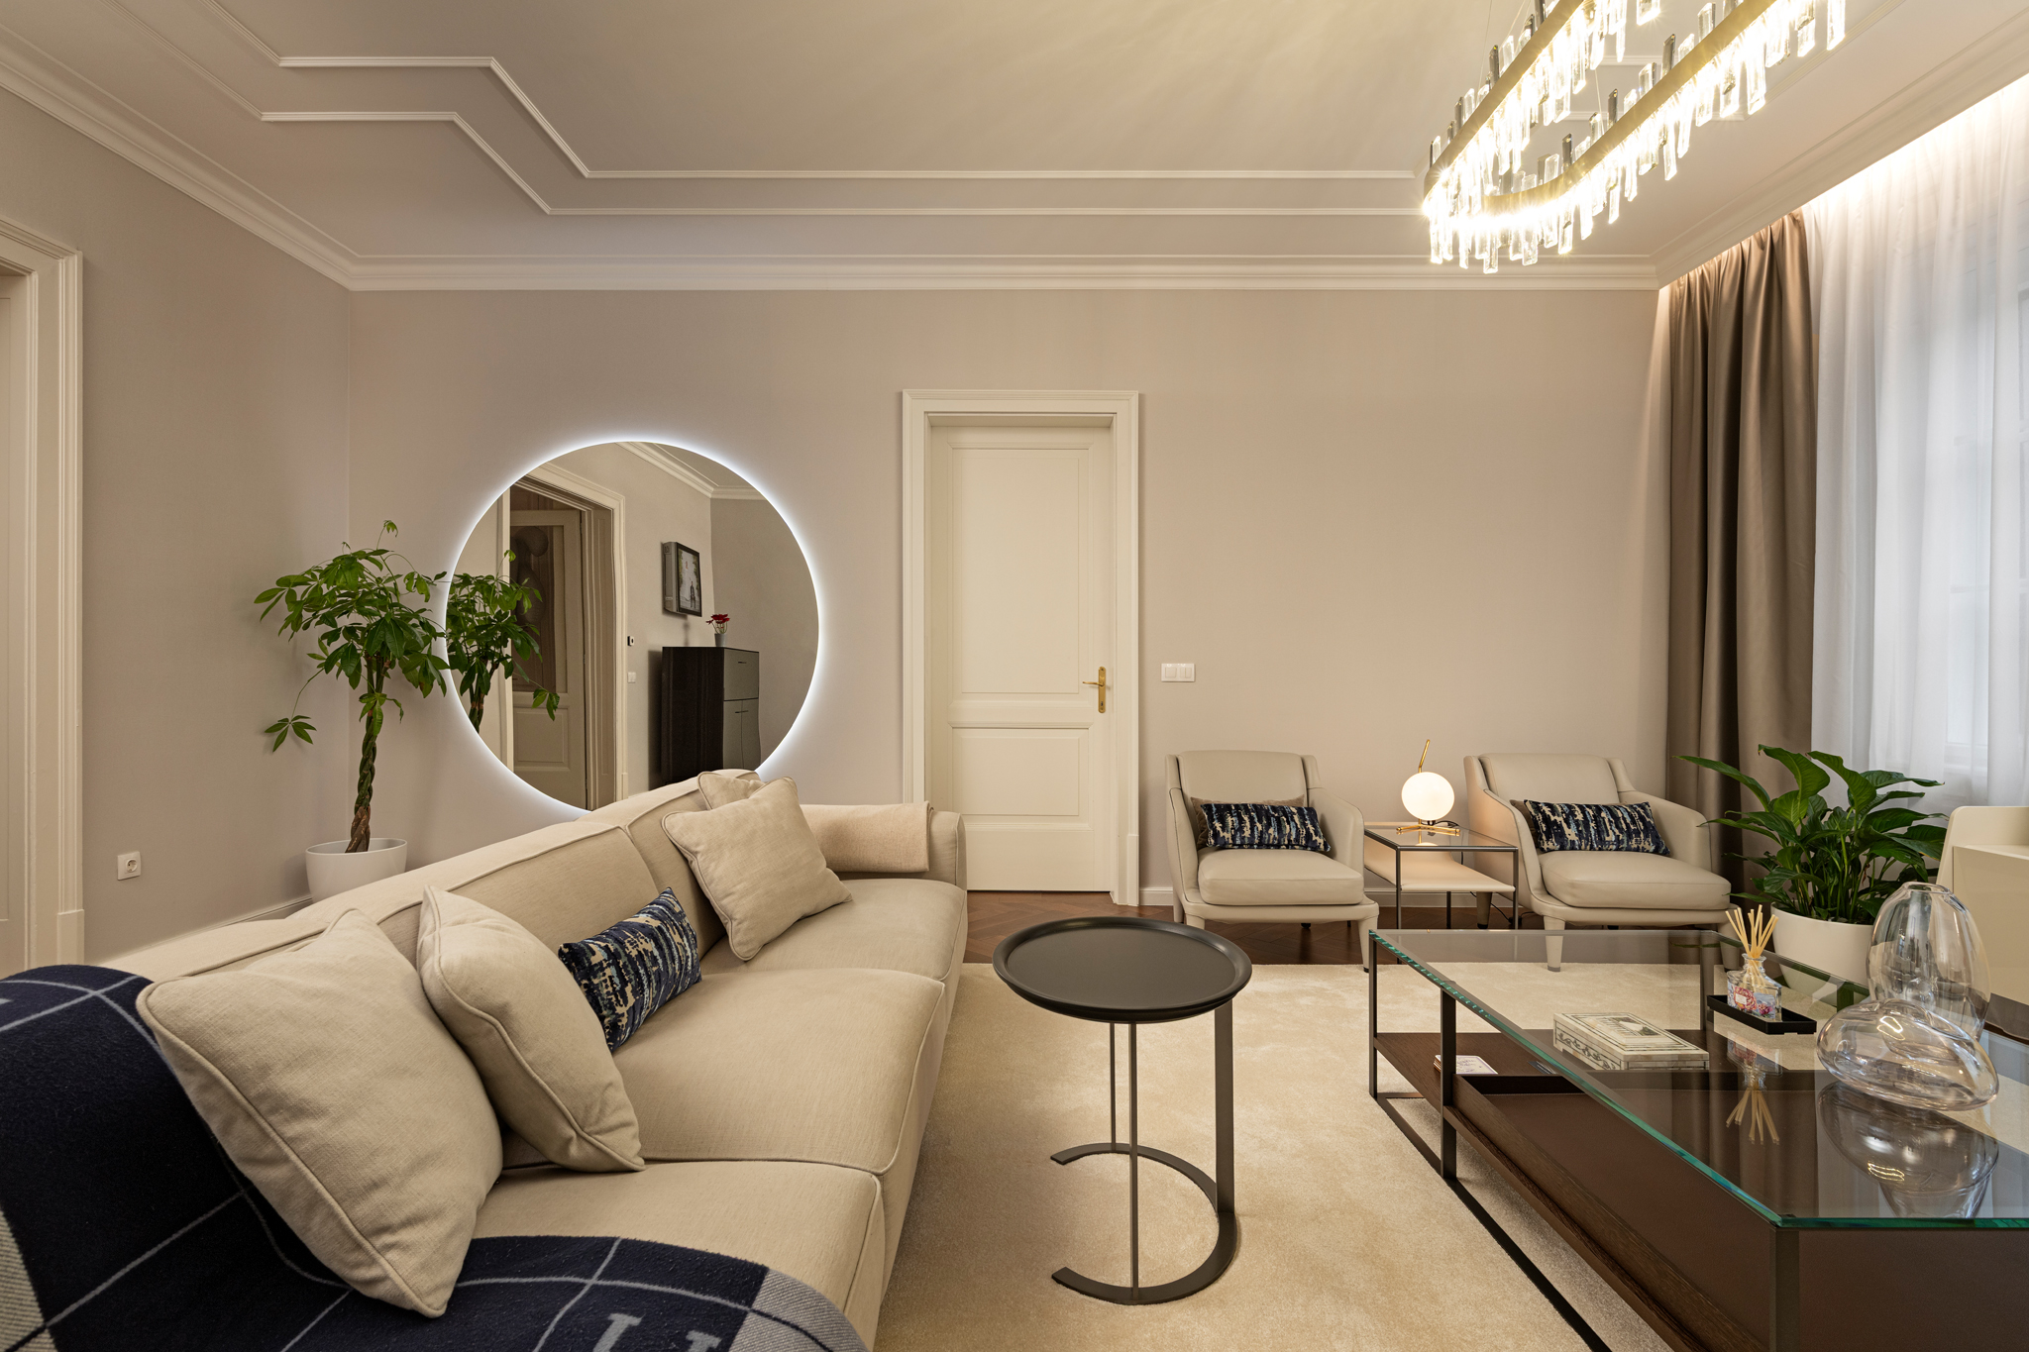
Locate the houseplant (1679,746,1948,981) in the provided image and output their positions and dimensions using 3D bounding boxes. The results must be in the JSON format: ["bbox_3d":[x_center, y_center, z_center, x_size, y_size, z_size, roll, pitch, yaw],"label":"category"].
[{"bbox_3d":[2.740,0.660,3.100,0.790,0.840,0.740,0,0,0],"label":"houseplant"}]

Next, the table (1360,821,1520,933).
[{"bbox_3d":[1.670,0.858,3.655,0.460,0.445,0.530,0,0,0],"label":"table"}]

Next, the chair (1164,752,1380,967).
[{"bbox_3d":[0.985,0.700,3.635,0.720,0.755,0.740,0,0,0],"label":"chair"}]

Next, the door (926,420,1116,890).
[{"bbox_3d":[0.040,-0.105,4.580,0.930,2.370,0.060,0,0,0],"label":"door"}]

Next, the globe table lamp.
[{"bbox_3d":[1.690,0.445,3.665,0.245,0.383,0.210,0,0,0],"label":"globe table lamp"}]

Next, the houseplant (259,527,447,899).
[{"bbox_3d":[-2.720,0.225,3.740,0.700,1.710,0.640,0,0,0],"label":"houseplant"}]

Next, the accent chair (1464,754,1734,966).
[{"bbox_3d":[2.250,0.700,3.635,0.720,0.755,0.740,0,0,0],"label":"accent chair"}]

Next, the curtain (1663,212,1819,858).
[{"bbox_3d":[3.060,-0.360,3.830,0.170,2.880,0.700,0,0,0],"label":"curtain"}]

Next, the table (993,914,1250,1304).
[{"bbox_3d":[0.210,0.808,1.790,0.515,0.515,0.515,0,0,0],"label":"table"}]

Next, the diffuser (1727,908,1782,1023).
[{"bbox_3d":[1.420,0.538,1.735,0.080,0.200,0.100,0,0,-30],"label":"diffuser"}]

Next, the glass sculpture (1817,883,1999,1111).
[{"bbox_3d":[1.475,0.502,1.490,0.215,0.295,0.310,0,0,45],"label":"glass sculpture"}]

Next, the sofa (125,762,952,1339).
[{"bbox_3d":[-0.615,0.705,1.740,0.920,0.755,2.920,0,0,0],"label":"sofa"}]

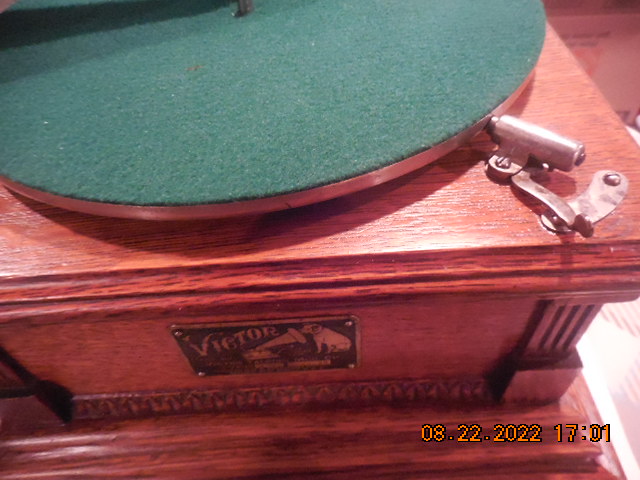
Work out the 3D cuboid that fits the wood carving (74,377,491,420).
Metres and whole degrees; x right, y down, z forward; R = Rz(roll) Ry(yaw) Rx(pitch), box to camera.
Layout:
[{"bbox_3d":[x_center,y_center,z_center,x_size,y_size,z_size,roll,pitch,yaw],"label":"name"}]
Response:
[{"bbox_3d":[-0.024,0.087,0.253,0.237,0.015,0.009,-4,48,3],"label":"wood carving"}]

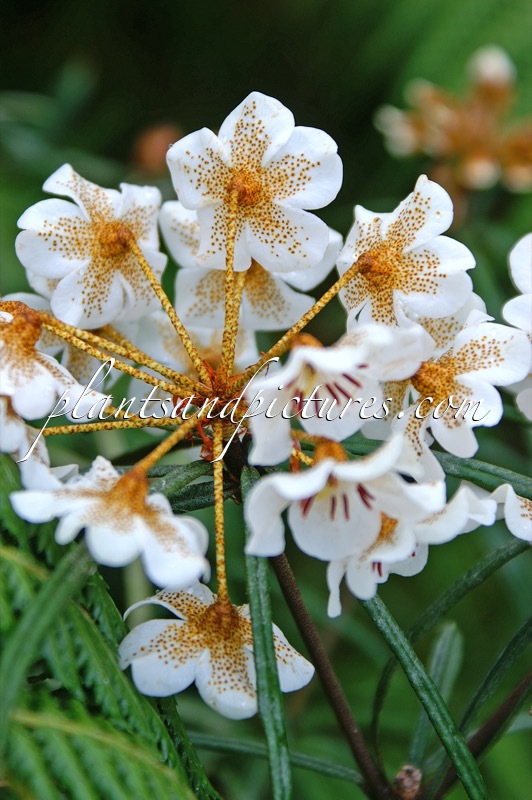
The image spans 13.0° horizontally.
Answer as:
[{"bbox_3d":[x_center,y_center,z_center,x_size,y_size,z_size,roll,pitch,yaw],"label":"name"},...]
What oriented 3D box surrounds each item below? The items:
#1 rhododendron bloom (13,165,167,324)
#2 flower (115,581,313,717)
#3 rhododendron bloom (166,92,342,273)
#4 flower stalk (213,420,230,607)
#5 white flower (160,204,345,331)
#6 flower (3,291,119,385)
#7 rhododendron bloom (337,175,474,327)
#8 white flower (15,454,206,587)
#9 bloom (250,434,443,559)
[{"bbox_3d":[-0.031,-0.028,0.434,0.029,0.031,0.014,-5,8,-25],"label":"rhododendron bloom"},{"bbox_3d":[-0.009,0.042,0.418,0.035,0.016,0.031,0,49,-3],"label":"flower"},{"bbox_3d":[-0.003,-0.040,0.430,0.032,0.033,0.014,1,8,9],"label":"rhododendron bloom"},{"bbox_3d":[-0.009,0.022,0.463,0.002,0.037,0.002,-2,-2,0],"label":"flower stalk"},{"bbox_3d":[-0.003,-0.026,0.448,0.034,0.031,0.015,0,24,2],"label":"white flower"},{"bbox_3d":[-0.042,-0.013,0.490,0.029,0.027,0.014,-12,-6,-29],"label":"flower"},{"bbox_3d":[0.024,-0.027,0.434,0.028,0.030,0.014,6,14,30],"label":"rhododendron bloom"},{"bbox_3d":[-0.030,0.023,0.448,0.037,0.016,0.030,20,23,1],"label":"white flower"},{"bbox_3d":[0.012,0.017,0.407,0.036,0.017,0.032,-6,-25,-33],"label":"bloom"}]

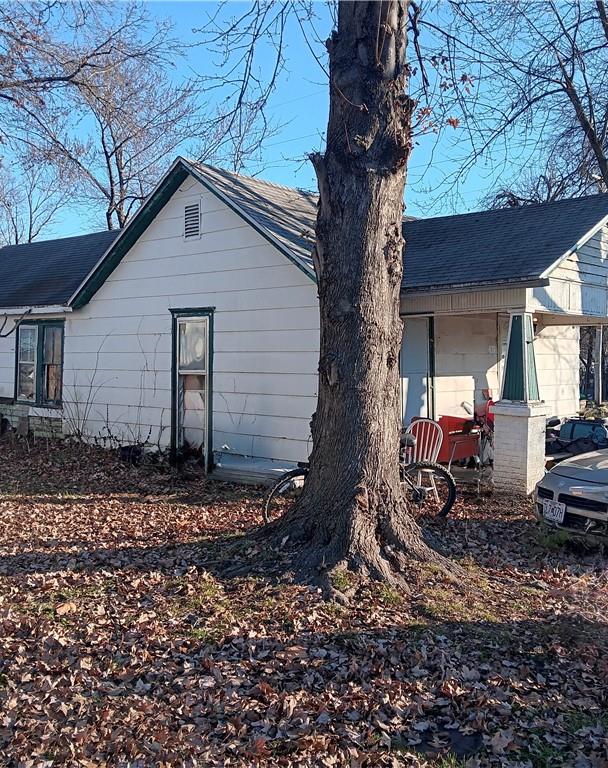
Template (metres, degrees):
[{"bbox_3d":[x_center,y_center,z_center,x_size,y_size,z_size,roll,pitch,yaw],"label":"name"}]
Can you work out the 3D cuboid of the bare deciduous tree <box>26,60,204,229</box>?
[{"bbox_3d":[-5.887,-4.632,24.216,5.554,10.934,5.554,0,2,0],"label":"bare deciduous tree"}]

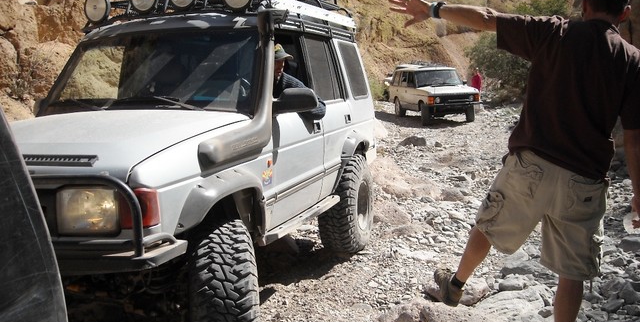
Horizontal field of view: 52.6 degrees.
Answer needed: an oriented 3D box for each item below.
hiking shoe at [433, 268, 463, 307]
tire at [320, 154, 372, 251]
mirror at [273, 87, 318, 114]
[{"bbox_3d":[0.659,0.651,3.330,0.110,0.125,0.290,8,18,-12],"label":"hiking shoe"},{"bbox_3d":[0.247,0.375,5.750,0.310,0.860,0.860,0,7,17],"label":"tire"},{"bbox_3d":[-0.144,-0.361,4.011,0.260,0.165,0.130,0,7,17],"label":"mirror"}]

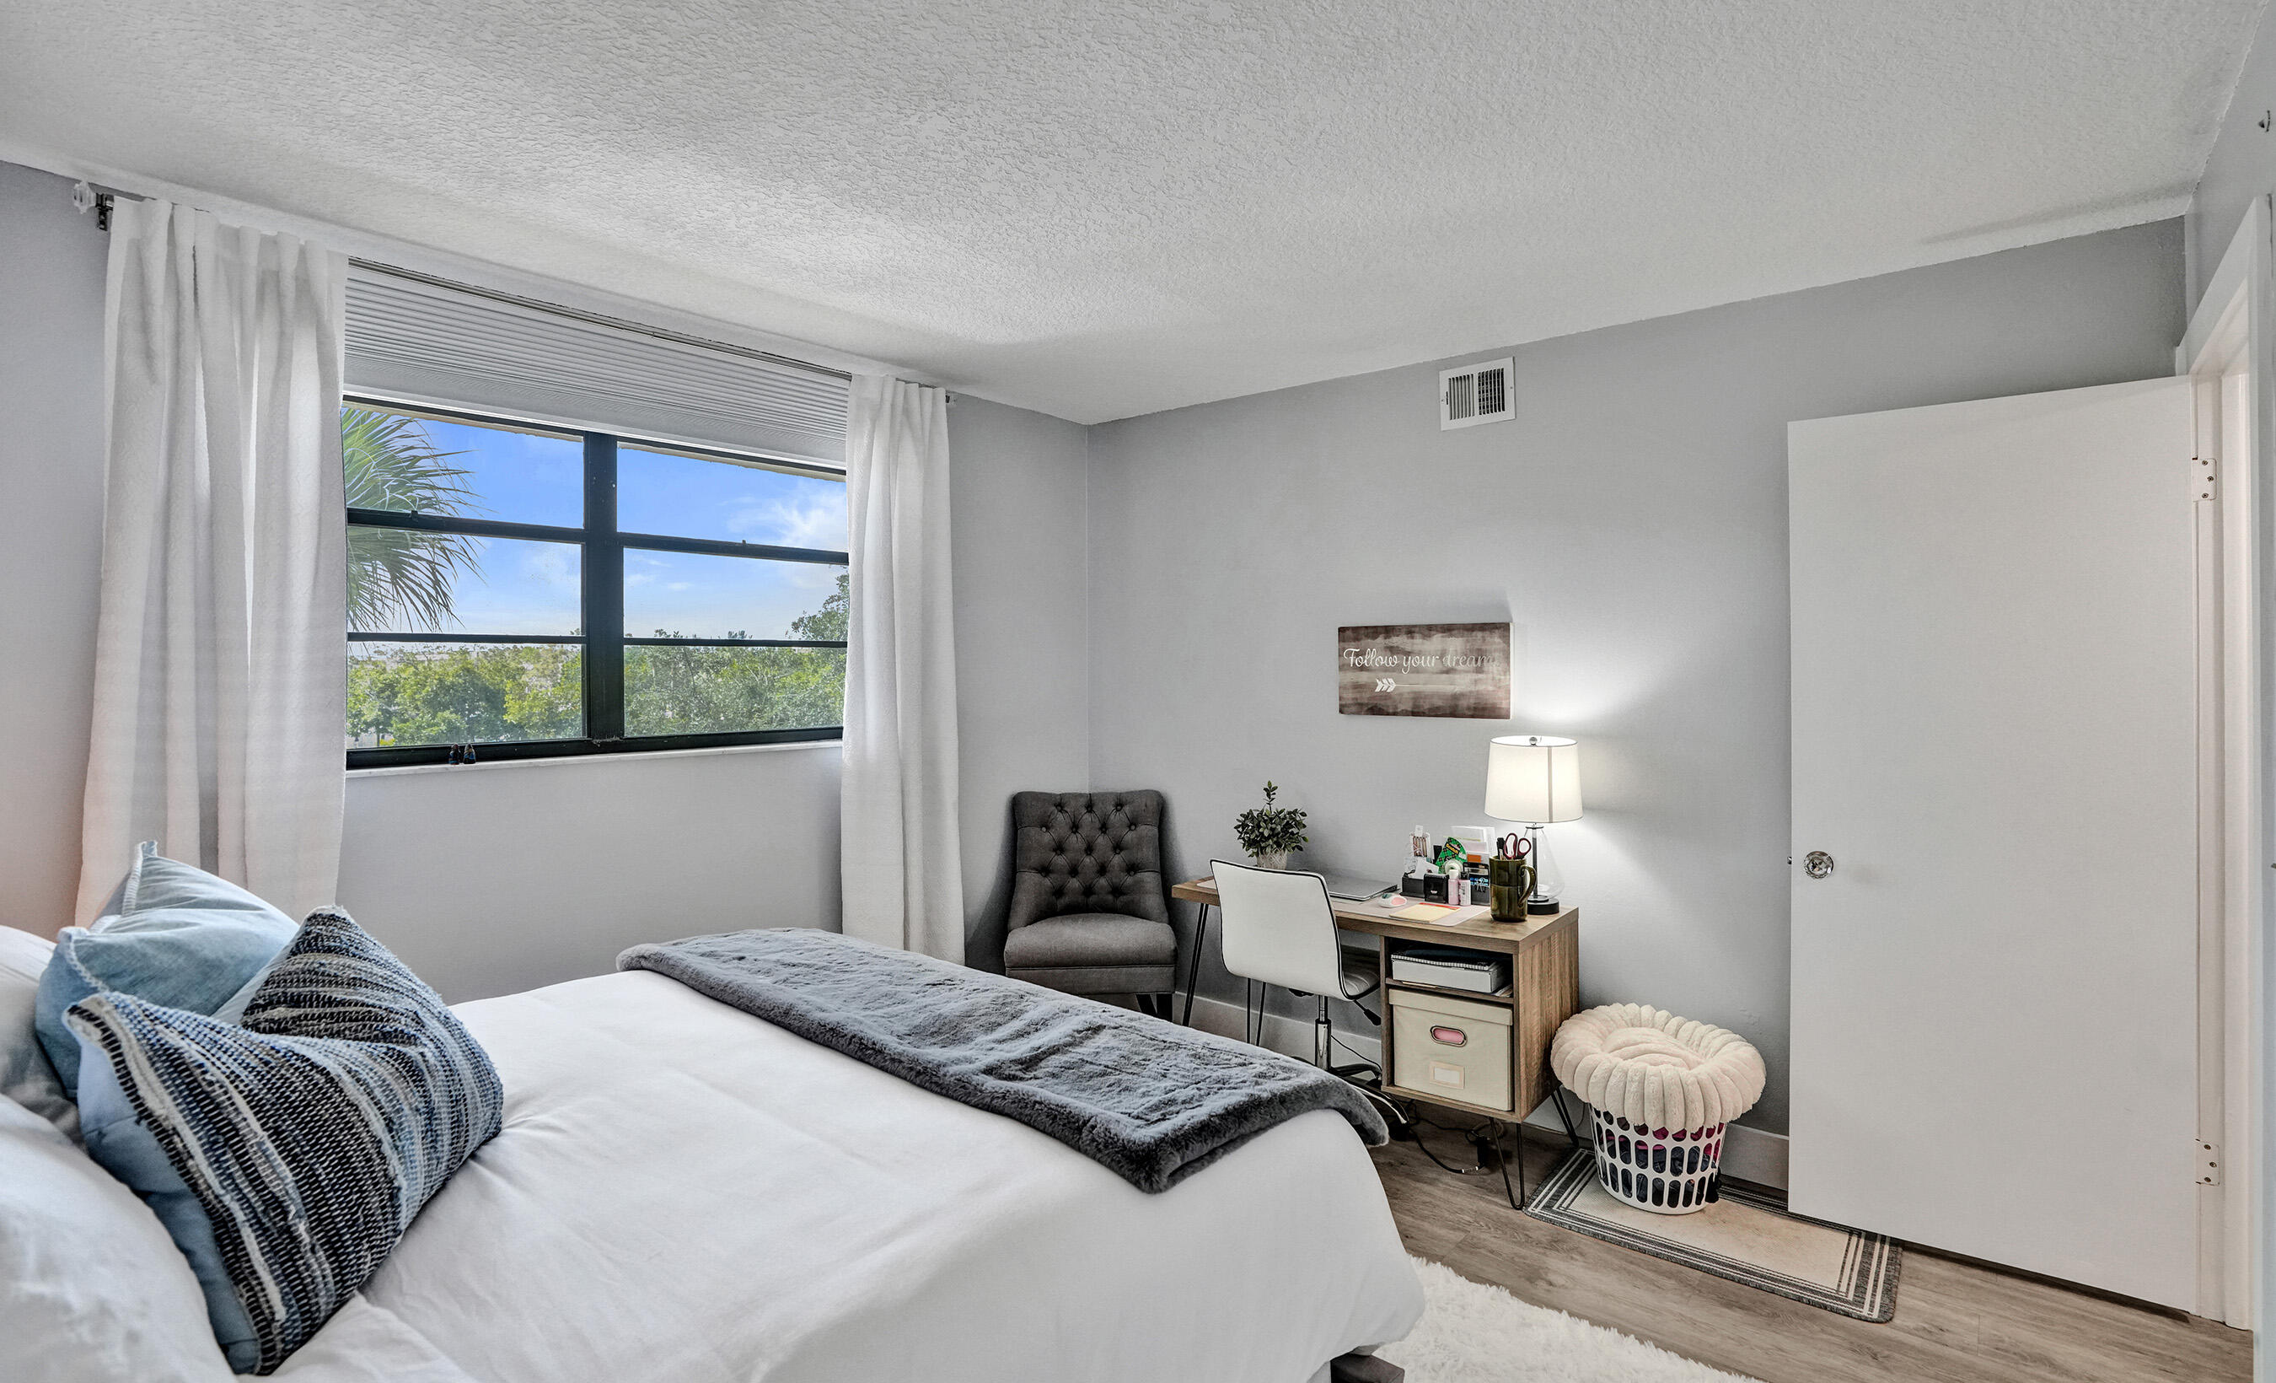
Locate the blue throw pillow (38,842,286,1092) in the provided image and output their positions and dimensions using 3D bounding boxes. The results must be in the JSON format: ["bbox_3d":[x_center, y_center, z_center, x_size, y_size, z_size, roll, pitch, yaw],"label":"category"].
[{"bbox_3d":[-1.376,0.472,1.491,0.170,0.440,0.450,-41,23,-29],"label":"blue throw pillow"}]

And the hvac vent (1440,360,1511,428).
[{"bbox_3d":[1.066,-0.938,3.188,0.235,0.190,0.022,0,2,39],"label":"hvac vent"}]

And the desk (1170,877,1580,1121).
[{"bbox_3d":[0.710,1.004,3.191,1.145,0.710,0.475,0,2,39],"label":"desk"}]

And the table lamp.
[{"bbox_3d":[1.169,0.388,2.980,0.275,0.513,0.275,0,2,39],"label":"table lamp"}]

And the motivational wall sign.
[{"bbox_3d":[0.930,-0.067,3.330,0.595,0.300,0.028,0,2,39],"label":"motivational wall sign"}]

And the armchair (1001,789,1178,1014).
[{"bbox_3d":[-0.158,0.883,3.721,0.590,0.960,0.640,-1,1,-2],"label":"armchair"}]

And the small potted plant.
[{"bbox_3d":[0.469,0.478,3.562,0.260,0.333,0.260,-1,1,0],"label":"small potted plant"}]

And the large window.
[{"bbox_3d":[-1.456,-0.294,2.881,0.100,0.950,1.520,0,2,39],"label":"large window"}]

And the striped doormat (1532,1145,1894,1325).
[{"bbox_3d":[1.458,1.354,2.588,0.775,0.010,0.455,0,2,39],"label":"striped doormat"}]

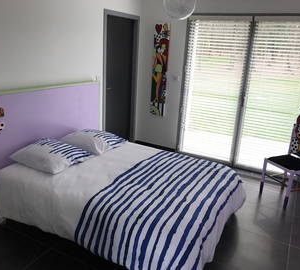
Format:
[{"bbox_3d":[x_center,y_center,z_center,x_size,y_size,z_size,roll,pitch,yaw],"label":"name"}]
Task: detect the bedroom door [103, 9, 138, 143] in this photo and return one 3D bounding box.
[{"bbox_3d":[-0.472,-0.744,4.543,0.100,2.100,0.910,12,18,27],"label":"bedroom door"}]

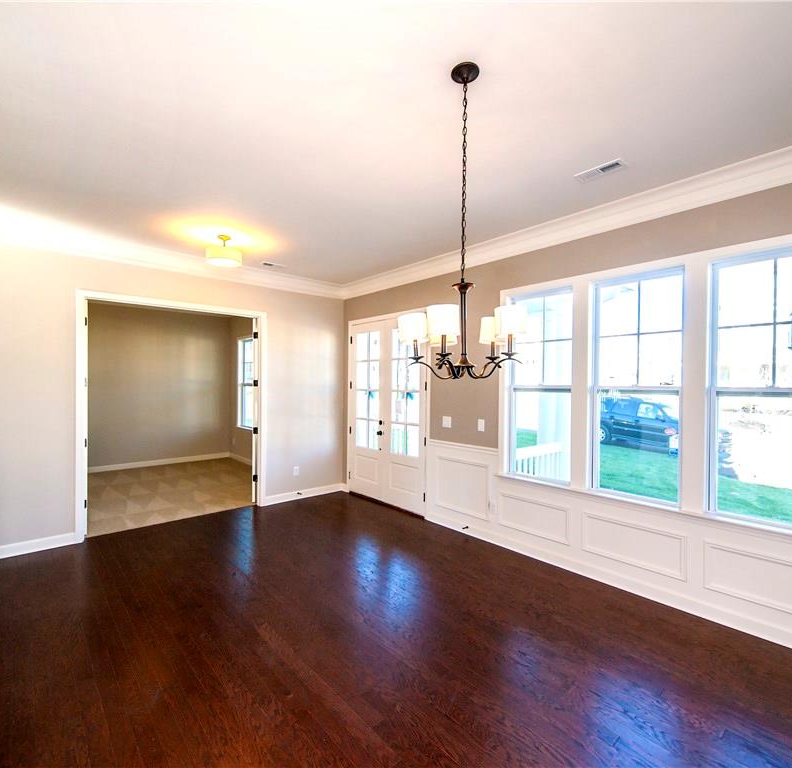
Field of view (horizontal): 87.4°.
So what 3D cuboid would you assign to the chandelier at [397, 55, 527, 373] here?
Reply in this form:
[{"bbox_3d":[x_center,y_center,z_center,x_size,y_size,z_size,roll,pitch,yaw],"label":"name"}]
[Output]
[{"bbox_3d":[0.312,-0.725,1.900,0.600,1.400,0.600,0,0,0],"label":"chandelier"}]

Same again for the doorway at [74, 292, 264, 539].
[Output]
[{"bbox_3d":[-2.475,0.332,4.780,1.960,2.500,0.150,0,0,-41],"label":"doorway"}]

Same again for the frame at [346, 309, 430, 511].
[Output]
[{"bbox_3d":[-0.151,0.369,5.611,0.070,2.440,1.580,0,0,-41],"label":"frame"}]

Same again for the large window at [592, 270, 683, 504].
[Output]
[{"bbox_3d":[1.892,0.021,3.286,0.090,1.750,0.645,0,0,-41],"label":"large window"}]

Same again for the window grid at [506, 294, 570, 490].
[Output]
[{"bbox_3d":[1.350,0.015,3.911,0.090,1.750,0.645,0,0,-41],"label":"window grid"}]

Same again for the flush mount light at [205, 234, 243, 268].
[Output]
[{"bbox_3d":[-1.689,-1.329,4.071,0.355,0.235,0.355,0,0,-41],"label":"flush mount light"}]

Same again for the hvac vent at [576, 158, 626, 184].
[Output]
[{"bbox_3d":[1.366,-1.413,2.760,0.137,0.020,0.300,0,0,-41],"label":"hvac vent"}]

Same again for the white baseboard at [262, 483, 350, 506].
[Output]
[{"bbox_3d":[-1.206,1.548,5.809,1.270,0.092,0.020,0,0,-41],"label":"white baseboard"}]

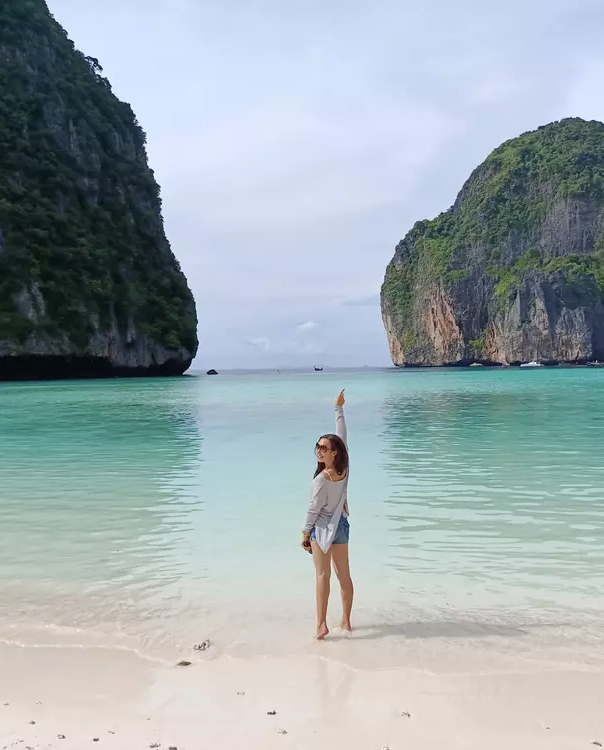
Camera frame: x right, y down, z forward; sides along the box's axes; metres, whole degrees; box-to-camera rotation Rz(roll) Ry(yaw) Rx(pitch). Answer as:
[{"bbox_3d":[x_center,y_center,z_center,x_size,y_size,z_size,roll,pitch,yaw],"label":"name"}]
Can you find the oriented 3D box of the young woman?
[{"bbox_3d":[0.206,1.130,5.950,0.440,2.020,0.350,-1,1,-36],"label":"young woman"}]

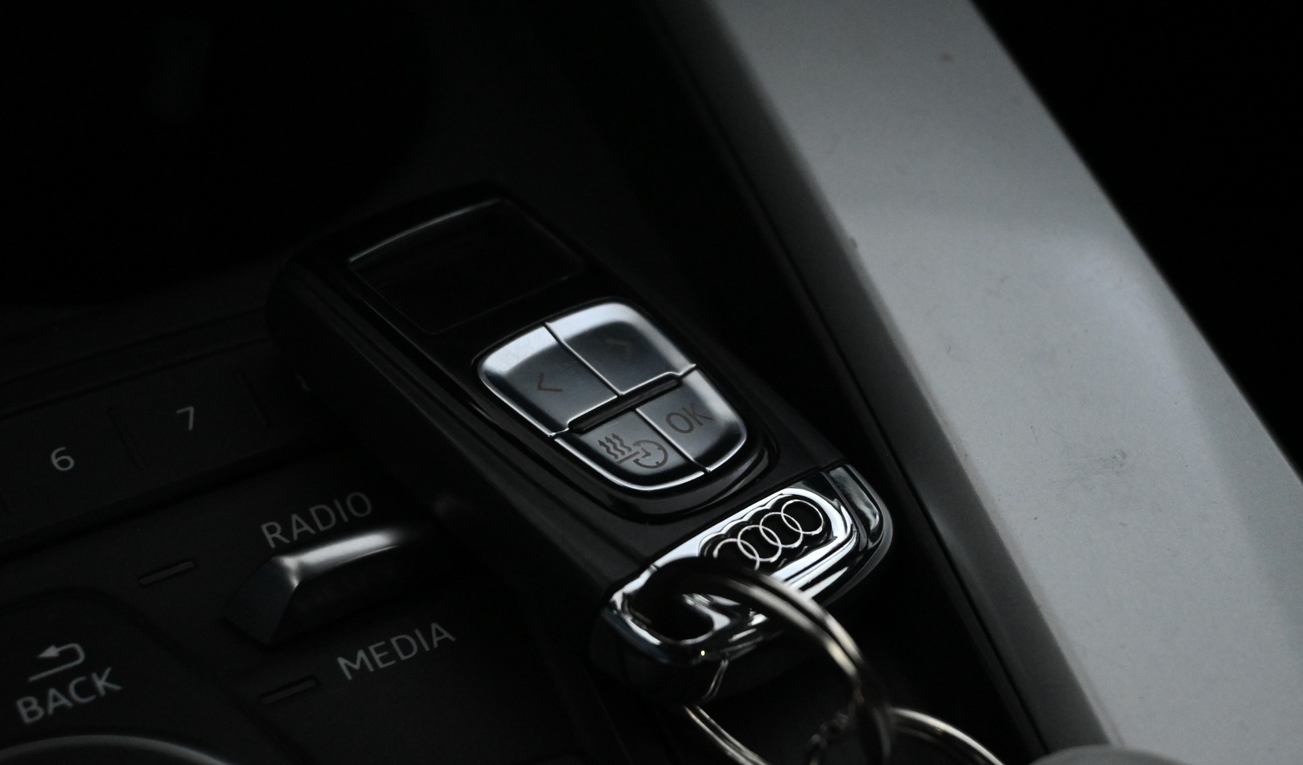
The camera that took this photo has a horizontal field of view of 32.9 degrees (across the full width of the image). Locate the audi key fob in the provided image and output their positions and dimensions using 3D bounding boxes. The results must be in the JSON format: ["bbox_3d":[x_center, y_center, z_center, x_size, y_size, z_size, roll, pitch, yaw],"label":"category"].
[{"bbox_3d":[-0.008,0.006,0.273,0.074,0.017,0.037,43,45,21],"label":"audi key fob"}]

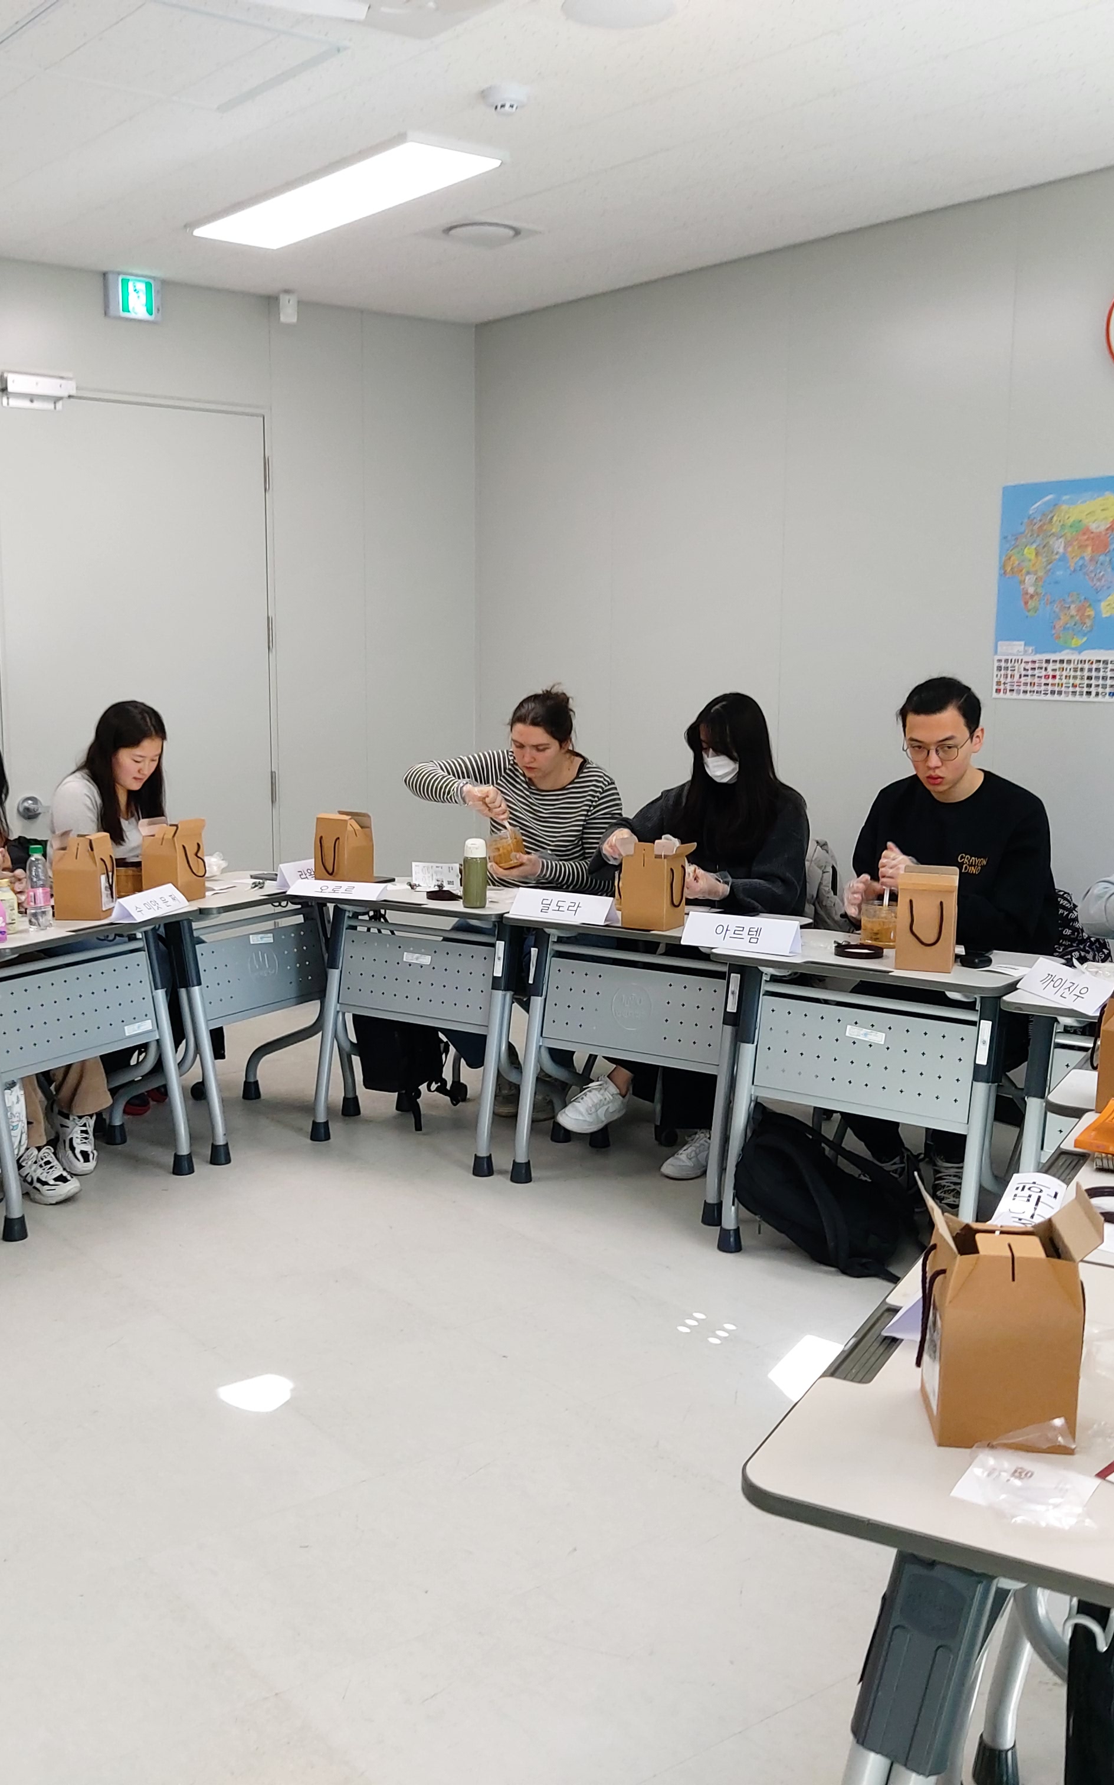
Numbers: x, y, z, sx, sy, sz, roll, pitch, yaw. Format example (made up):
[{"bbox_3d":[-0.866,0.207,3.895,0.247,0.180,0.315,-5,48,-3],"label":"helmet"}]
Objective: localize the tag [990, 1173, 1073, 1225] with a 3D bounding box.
[{"bbox_3d":[0.597,0.389,2.175,0.085,0.035,0.270,4,9,27],"label":"tag"}]

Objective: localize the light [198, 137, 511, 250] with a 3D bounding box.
[{"bbox_3d":[-0.608,-1.911,4.729,0.315,0.030,1.190,-6,10,-38],"label":"light"}]

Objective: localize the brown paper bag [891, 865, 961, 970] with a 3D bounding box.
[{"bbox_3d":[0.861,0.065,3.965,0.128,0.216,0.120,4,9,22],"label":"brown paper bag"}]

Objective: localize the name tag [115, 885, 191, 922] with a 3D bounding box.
[{"bbox_3d":[-1.095,0.022,4.639,0.080,0.060,0.295,4,9,24],"label":"name tag"}]

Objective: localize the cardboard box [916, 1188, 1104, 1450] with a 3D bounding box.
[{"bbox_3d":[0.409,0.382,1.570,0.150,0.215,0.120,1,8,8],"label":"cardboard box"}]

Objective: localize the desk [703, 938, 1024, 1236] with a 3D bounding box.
[{"bbox_3d":[0.801,0.510,4.159,0.735,0.734,0.505,6,10,35],"label":"desk"}]

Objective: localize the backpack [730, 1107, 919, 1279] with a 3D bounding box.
[{"bbox_3d":[0.649,0.711,4.168,0.210,0.270,0.430,-33,62,-30],"label":"backpack"}]

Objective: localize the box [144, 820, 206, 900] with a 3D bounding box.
[{"bbox_3d":[-1.077,-0.087,4.847,0.125,0.215,0.125,4,9,20],"label":"box"}]

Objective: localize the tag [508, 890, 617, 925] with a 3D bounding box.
[{"bbox_3d":[0.020,0.038,4.649,0.292,0.066,0.076,5,10,32],"label":"tag"}]

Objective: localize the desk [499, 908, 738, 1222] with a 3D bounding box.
[{"bbox_3d":[0.292,0.417,4.633,0.735,0.710,0.500,6,10,37],"label":"desk"}]

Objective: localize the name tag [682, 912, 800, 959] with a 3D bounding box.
[{"bbox_3d":[0.453,0.099,4.176,0.292,0.068,0.080,5,10,30],"label":"name tag"}]

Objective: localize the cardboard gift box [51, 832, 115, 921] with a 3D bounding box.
[{"bbox_3d":[-1.254,-0.042,4.581,0.130,0.215,0.120,1,8,4],"label":"cardboard gift box"}]

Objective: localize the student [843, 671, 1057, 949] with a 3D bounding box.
[{"bbox_3d":[1.004,0.136,4.397,0.530,1.340,0.720,4,9,25],"label":"student"}]

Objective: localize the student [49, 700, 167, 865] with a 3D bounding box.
[{"bbox_3d":[-1.295,0.043,5.367,0.650,1.270,0.480,5,10,30],"label":"student"}]

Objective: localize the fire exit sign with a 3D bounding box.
[{"bbox_3d":[-1.449,-2.027,5.879,0.185,0.135,0.040,-6,10,-37],"label":"fire exit sign"}]

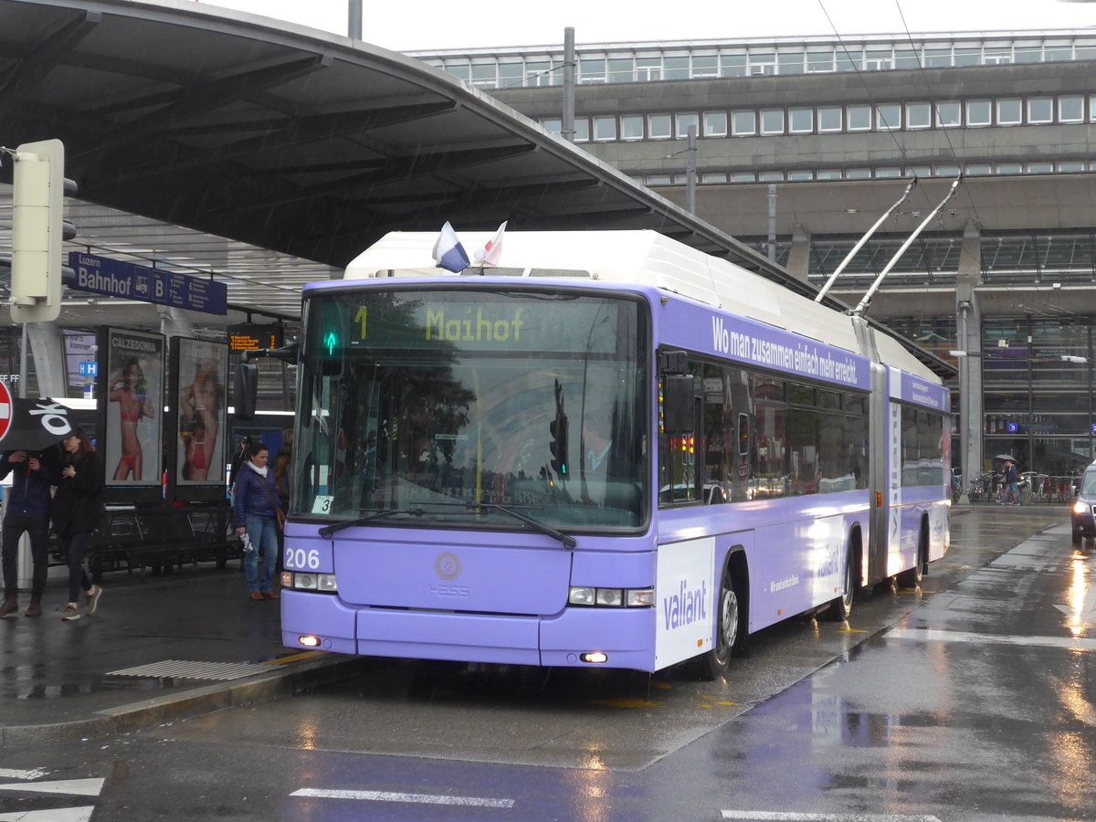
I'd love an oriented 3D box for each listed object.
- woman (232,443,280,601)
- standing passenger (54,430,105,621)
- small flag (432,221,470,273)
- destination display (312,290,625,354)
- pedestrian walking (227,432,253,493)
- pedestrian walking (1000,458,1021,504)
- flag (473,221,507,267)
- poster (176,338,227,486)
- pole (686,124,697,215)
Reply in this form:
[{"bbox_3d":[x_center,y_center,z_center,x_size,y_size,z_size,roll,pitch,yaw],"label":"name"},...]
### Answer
[{"bbox_3d":[-2.999,1.148,20.300,0.480,1.630,0.350,2,-1,-34],"label":"woman"},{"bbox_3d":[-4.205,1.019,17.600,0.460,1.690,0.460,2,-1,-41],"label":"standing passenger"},{"bbox_3d":[-0.656,-1.106,13.245,0.260,0.340,0.170,1,-1,18],"label":"small flag"},{"bbox_3d":[-0.517,-0.584,13.004,2.320,0.400,0.200,1,-1,18],"label":"destination display"},{"bbox_3d":[-4.312,1.205,28.000,0.500,1.740,0.380,1,-1,6],"label":"pedestrian walking"},{"bbox_3d":[17.169,2.598,73.000,0.850,1.800,0.650,1,-1,12],"label":"pedestrian walking"},{"bbox_3d":[-0.391,-1.125,13.245,0.230,0.310,0.160,1,-1,18],"label":"flag"},{"bbox_3d":[-4.225,0.023,23.966,0.100,1.740,1.200,1,-1,20],"label":"poster"},{"bbox_3d":[3.256,-1.866,45.000,0.240,9.300,0.240,1,-1,18],"label":"pole"}]

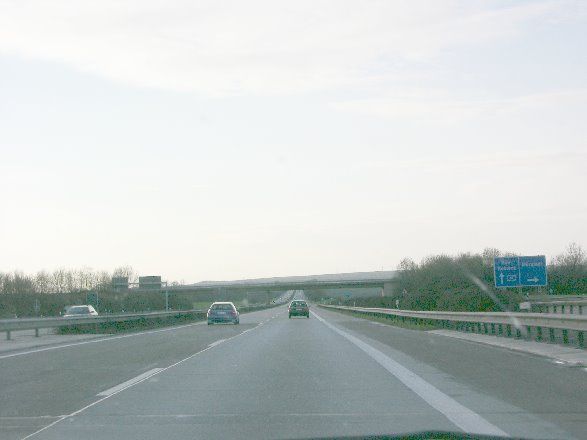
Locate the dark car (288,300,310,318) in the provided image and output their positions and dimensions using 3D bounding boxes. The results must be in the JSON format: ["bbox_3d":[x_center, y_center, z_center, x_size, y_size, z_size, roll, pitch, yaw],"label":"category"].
[{"bbox_3d":[0.508,7.600,106.300,1.670,1.440,4.000,0,-4,0],"label":"dark car"}]

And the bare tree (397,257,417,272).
[{"bbox_3d":[21.166,10.677,235.000,4.600,8.000,4.600,0,-4,0],"label":"bare tree"}]

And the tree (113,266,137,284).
[{"bbox_3d":[-45.799,17.344,340.000,7.000,11.000,7.000,0,-4,0],"label":"tree"}]

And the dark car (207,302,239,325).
[{"bbox_3d":[-4.042,5.495,73.500,1.690,1.370,4.200,0,-4,0],"label":"dark car"}]

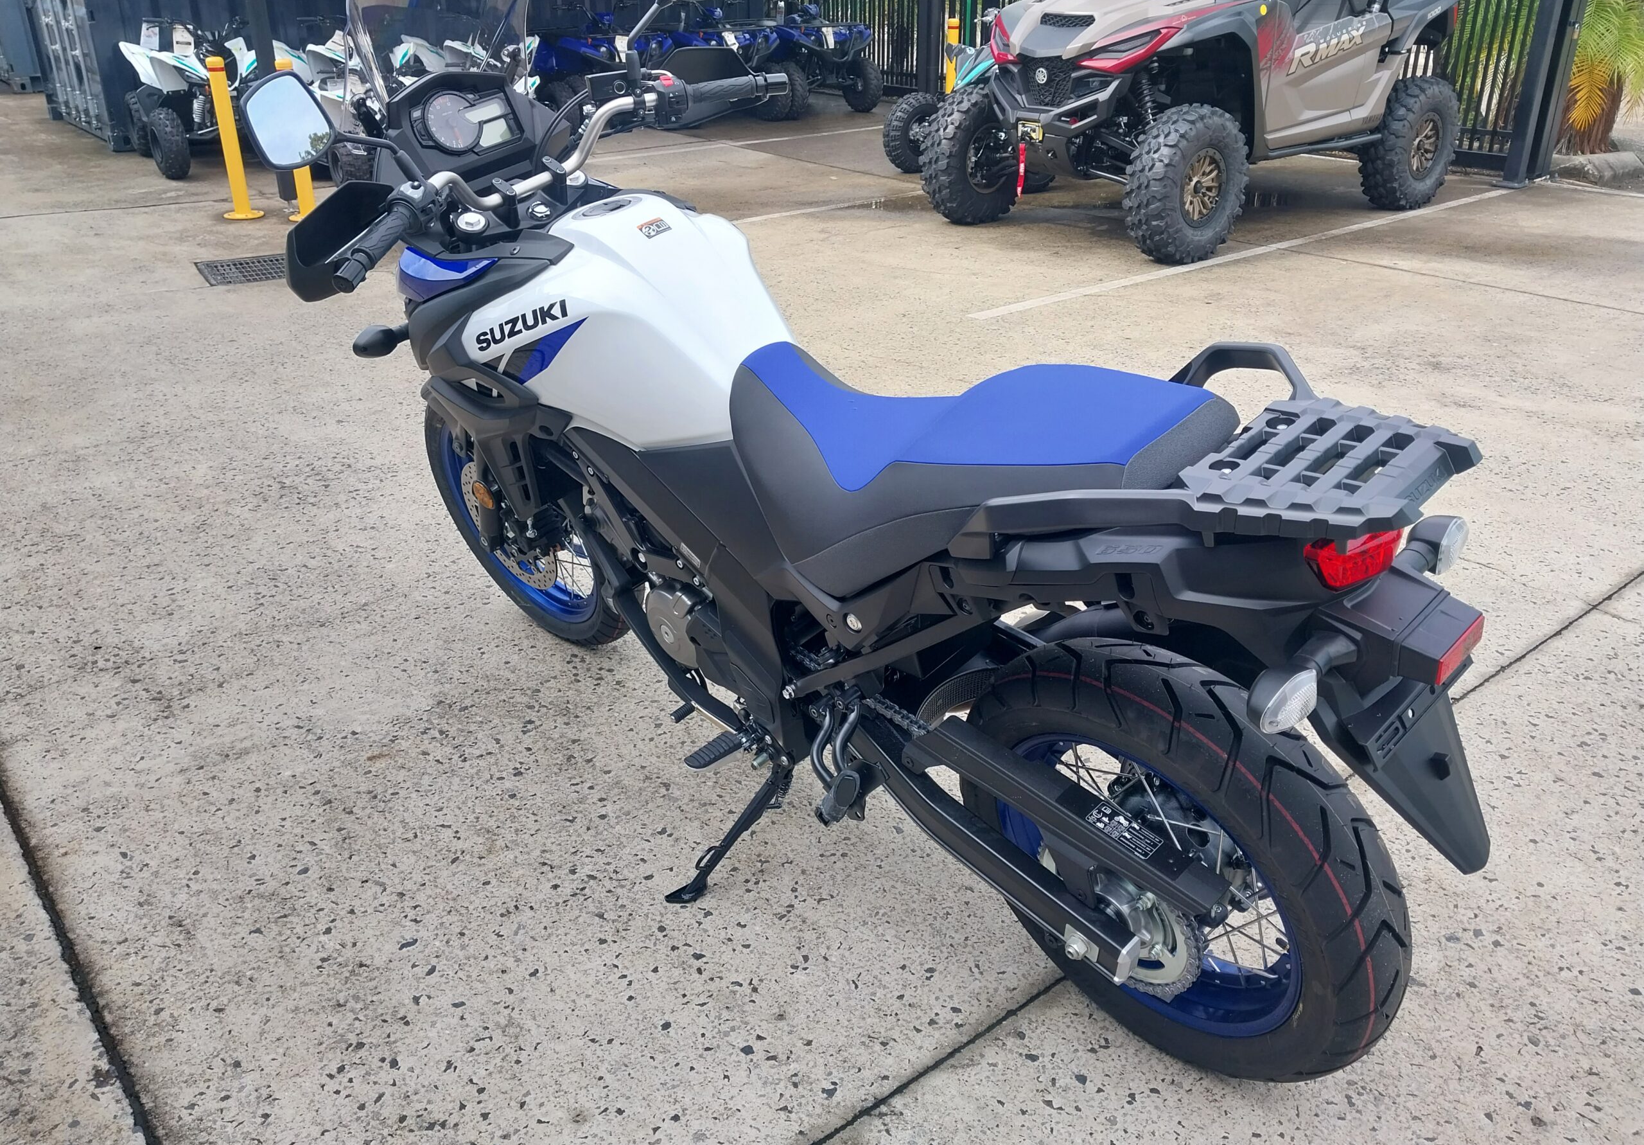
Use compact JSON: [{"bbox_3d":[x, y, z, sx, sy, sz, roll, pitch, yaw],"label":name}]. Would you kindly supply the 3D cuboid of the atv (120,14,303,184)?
[{"bbox_3d":[-4.819,-3.805,9.717,1.160,1.120,1.830,-18,32,-32],"label":"atv"}]

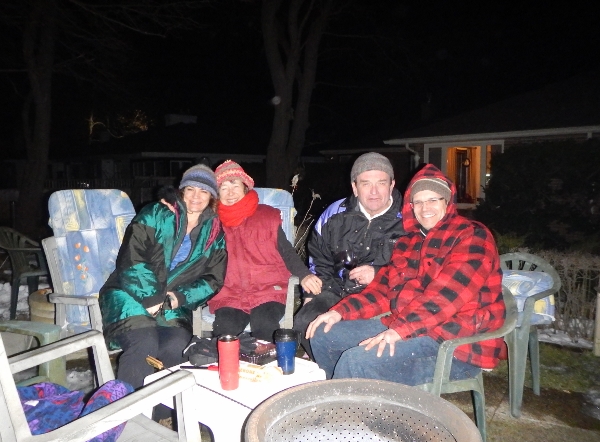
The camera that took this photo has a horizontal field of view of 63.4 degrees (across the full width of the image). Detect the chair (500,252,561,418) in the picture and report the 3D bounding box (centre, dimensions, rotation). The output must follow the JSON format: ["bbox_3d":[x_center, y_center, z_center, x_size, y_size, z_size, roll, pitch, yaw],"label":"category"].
[{"bbox_3d":[1.070,0.583,2.740,0.560,0.780,0.550,6,9,43],"label":"chair"}]

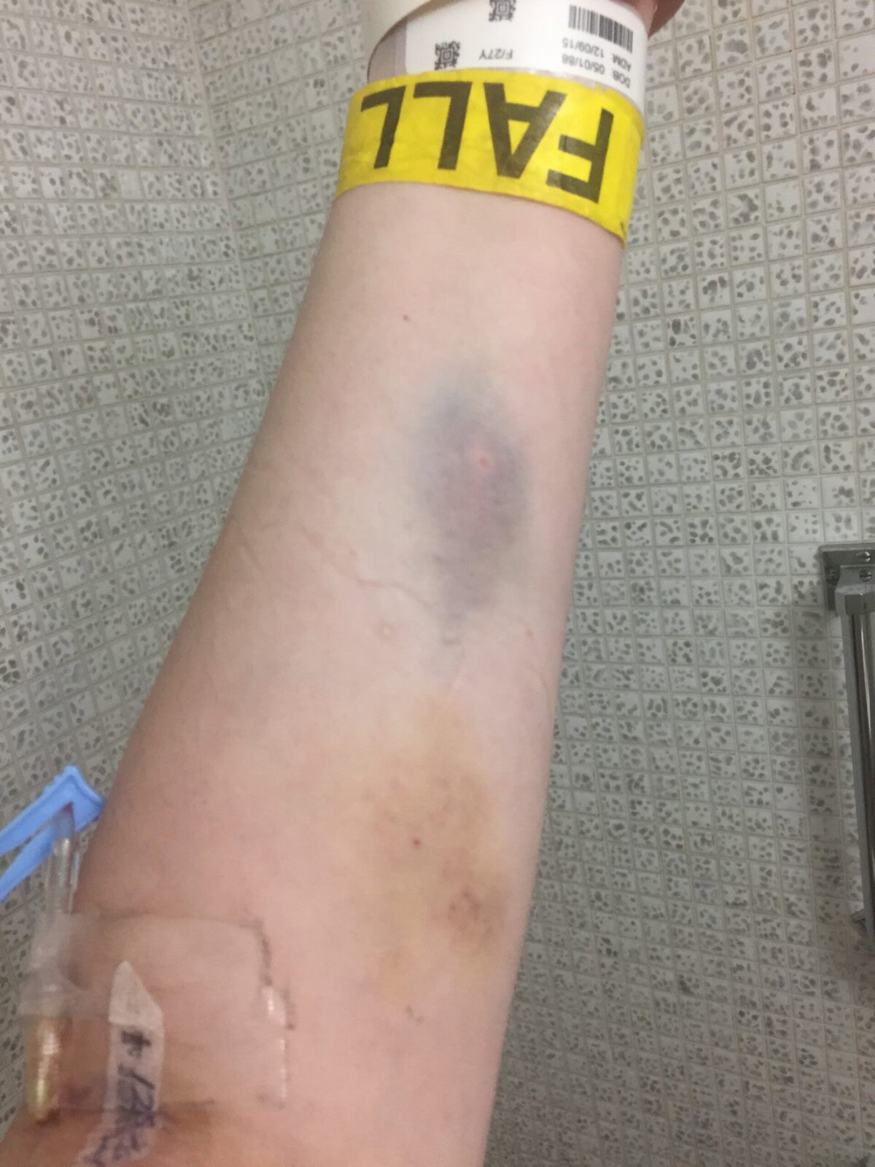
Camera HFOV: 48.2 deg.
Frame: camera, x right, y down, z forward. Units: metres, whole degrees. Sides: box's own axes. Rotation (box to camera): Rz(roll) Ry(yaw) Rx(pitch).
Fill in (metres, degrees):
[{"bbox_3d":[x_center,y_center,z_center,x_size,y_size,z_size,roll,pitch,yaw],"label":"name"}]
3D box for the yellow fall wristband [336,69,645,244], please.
[{"bbox_3d":[0.011,-0.090,0.217,0.065,0.024,0.045,10,0,3],"label":"yellow fall wristband"}]

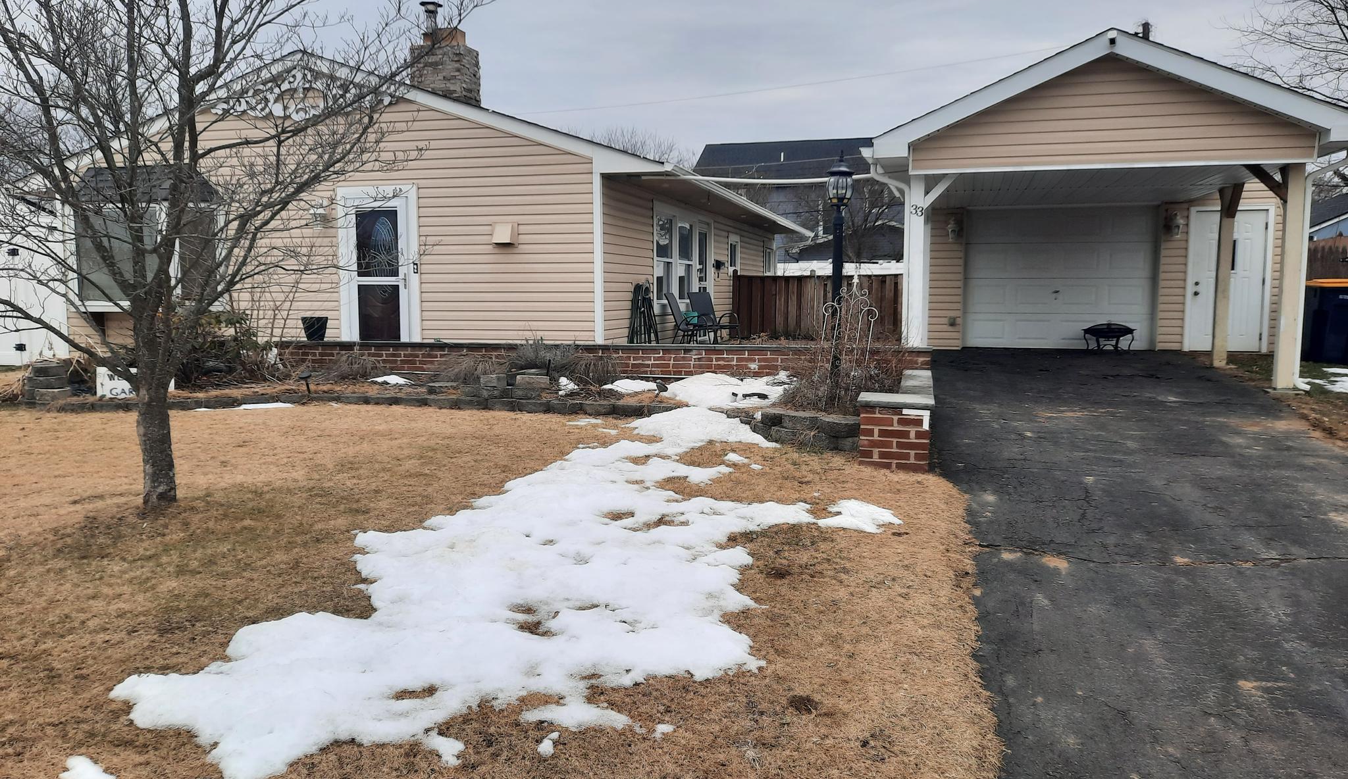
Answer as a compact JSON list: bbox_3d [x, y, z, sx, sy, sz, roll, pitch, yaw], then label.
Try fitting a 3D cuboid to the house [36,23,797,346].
[{"bbox_3d":[-2.759,-3.196,18.992,9.200,4.300,14.200,1,6,14],"label":"house"}]

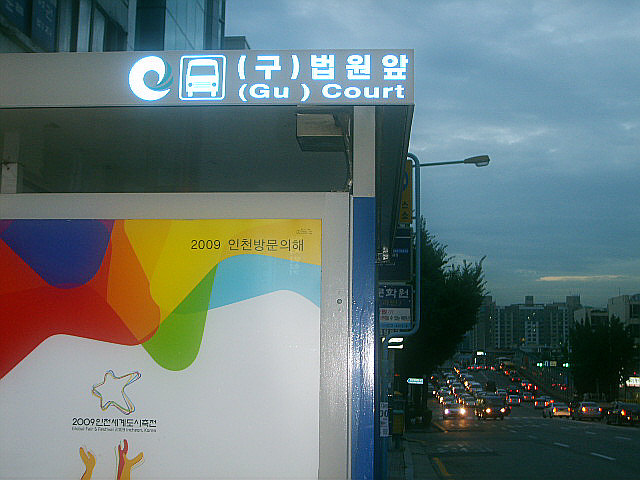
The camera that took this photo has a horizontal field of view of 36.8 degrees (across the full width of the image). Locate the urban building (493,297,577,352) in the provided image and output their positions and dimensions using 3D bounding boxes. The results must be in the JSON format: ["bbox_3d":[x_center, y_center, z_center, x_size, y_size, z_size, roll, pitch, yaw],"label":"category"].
[{"bbox_3d":[129.070,50.960,580.000,50.330,31.550,15.000,-2,-10,13],"label":"urban building"}]

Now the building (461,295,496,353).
[{"bbox_3d":[93.090,49.410,565.000,20.010,32.400,16.000,-1,-10,9],"label":"building"}]

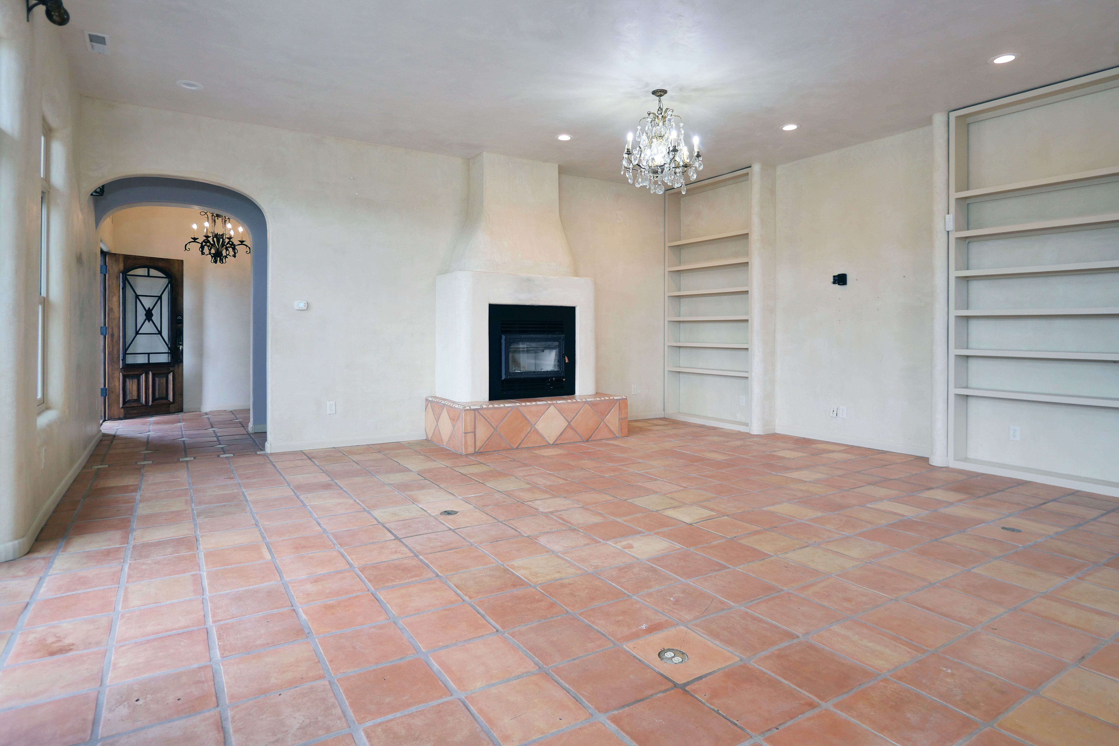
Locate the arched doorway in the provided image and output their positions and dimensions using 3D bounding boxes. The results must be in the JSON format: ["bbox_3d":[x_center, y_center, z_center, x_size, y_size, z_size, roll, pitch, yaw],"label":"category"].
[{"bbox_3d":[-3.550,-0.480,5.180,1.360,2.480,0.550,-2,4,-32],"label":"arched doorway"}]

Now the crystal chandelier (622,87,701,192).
[{"bbox_3d":[0.810,-1.815,4.420,0.630,0.790,0.630,0,3,0],"label":"crystal chandelier"}]

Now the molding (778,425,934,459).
[{"bbox_3d":[2.885,0.680,5.660,0.030,0.100,1.540,-3,4,-37],"label":"molding"}]

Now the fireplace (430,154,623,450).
[{"bbox_3d":[-0.335,-0.800,5.940,1.850,3.020,0.900,-2,4,-32],"label":"fireplace"}]

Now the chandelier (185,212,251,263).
[{"bbox_3d":[-4.340,-1.780,7.050,0.820,0.740,0.820,-2,4,-32],"label":"chandelier"}]

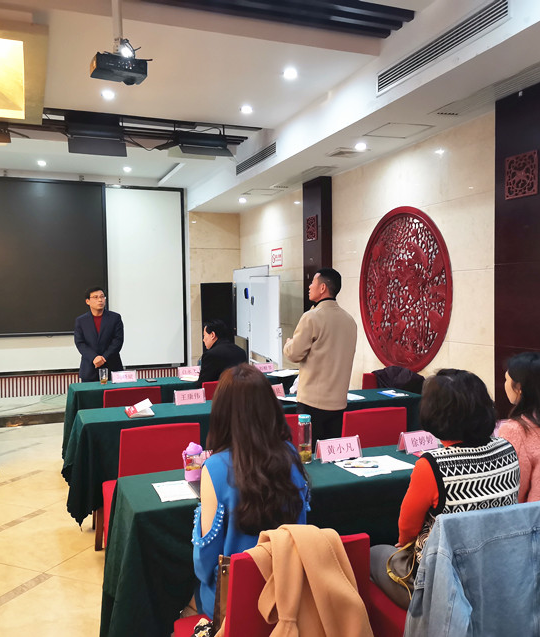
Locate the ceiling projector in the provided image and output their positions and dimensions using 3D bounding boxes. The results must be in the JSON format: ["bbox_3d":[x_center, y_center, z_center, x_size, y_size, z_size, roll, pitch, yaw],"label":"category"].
[{"bbox_3d":[-0.895,-1.473,3.779,0.296,0.085,0.205,-2,2,-25],"label":"ceiling projector"}]

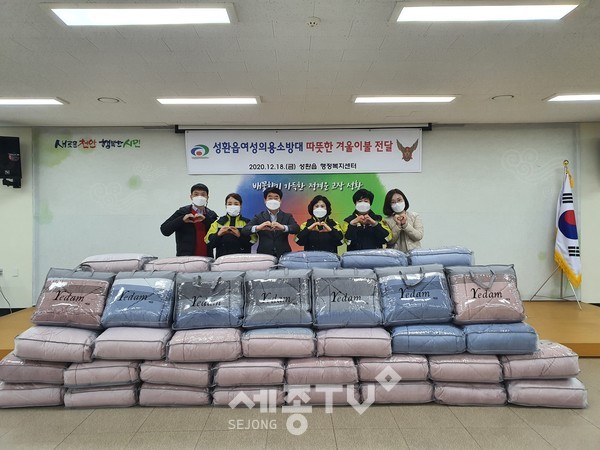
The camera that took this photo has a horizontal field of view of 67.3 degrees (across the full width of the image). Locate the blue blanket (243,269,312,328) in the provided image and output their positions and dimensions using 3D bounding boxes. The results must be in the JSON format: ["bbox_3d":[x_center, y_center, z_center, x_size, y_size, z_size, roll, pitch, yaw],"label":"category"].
[{"bbox_3d":[-0.186,0.673,3.983,0.580,0.480,0.190,-1,-16,-1],"label":"blue blanket"}]

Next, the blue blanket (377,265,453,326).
[{"bbox_3d":[0.939,0.595,3.767,0.565,0.475,0.200,-1,-13,0],"label":"blue blanket"}]

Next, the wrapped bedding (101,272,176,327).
[{"bbox_3d":[-1.429,0.674,4.064,0.600,0.510,0.190,0,-25,0],"label":"wrapped bedding"}]

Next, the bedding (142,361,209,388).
[{"bbox_3d":[-0.954,1.174,3.781,0.565,0.185,0.490,-1,1,4],"label":"bedding"}]

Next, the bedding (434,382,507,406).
[{"bbox_3d":[1.313,1.288,3.665,0.560,0.185,0.450,-1,1,0],"label":"bedding"}]

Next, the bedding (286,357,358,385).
[{"bbox_3d":[0.171,1.165,3.780,0.573,0.185,0.490,-1,1,-1],"label":"bedding"}]

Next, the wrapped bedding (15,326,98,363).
[{"bbox_3d":[-1.978,1.005,3.866,0.621,0.200,0.490,0,1,6],"label":"wrapped bedding"}]

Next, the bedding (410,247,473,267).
[{"bbox_3d":[1.308,0.297,4.411,0.589,0.185,0.490,-1,1,-1],"label":"bedding"}]

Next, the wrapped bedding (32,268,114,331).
[{"bbox_3d":[-2.019,0.663,4.053,0.600,0.510,0.190,2,-25,4],"label":"wrapped bedding"}]

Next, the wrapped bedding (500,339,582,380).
[{"bbox_3d":[1.847,1.082,3.666,0.580,0.195,0.450,-1,1,-1],"label":"wrapped bedding"}]

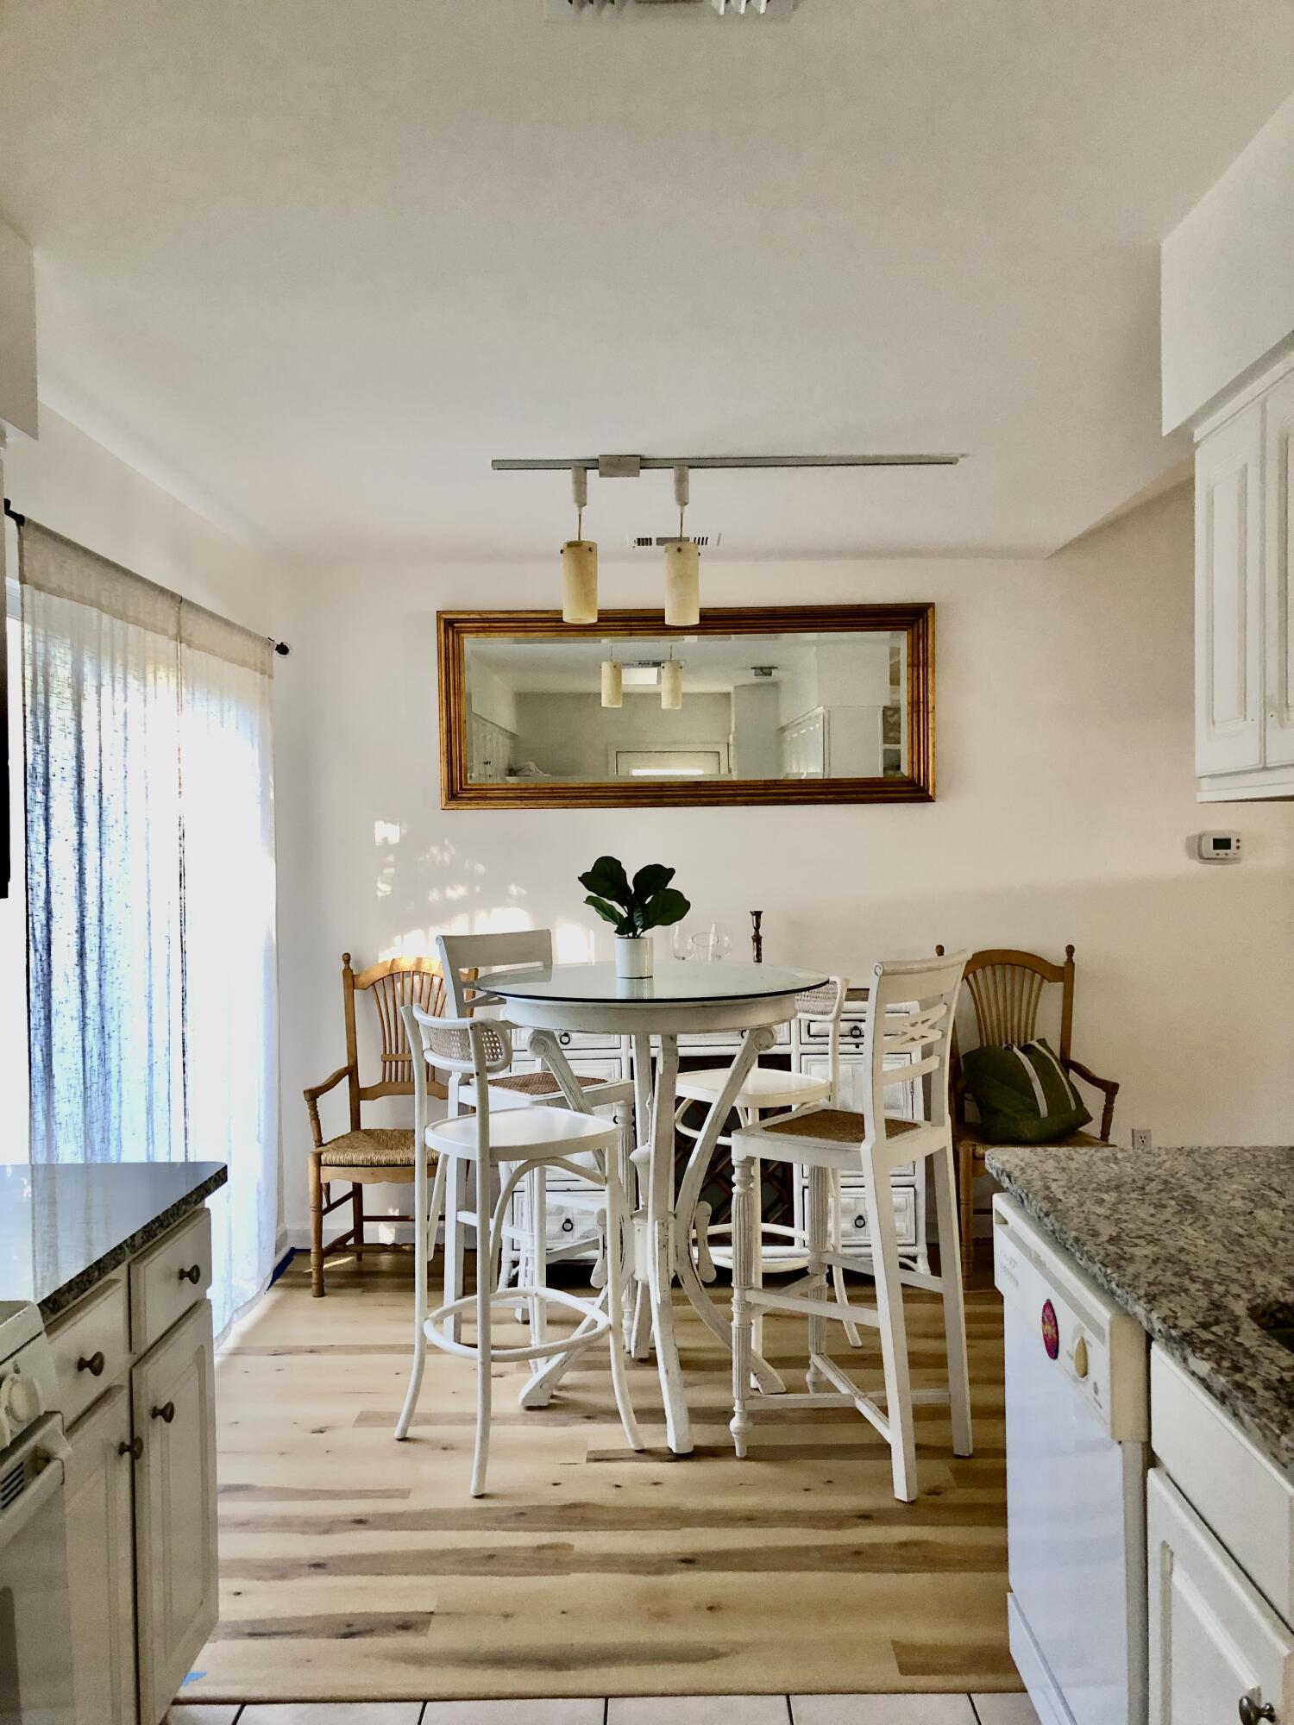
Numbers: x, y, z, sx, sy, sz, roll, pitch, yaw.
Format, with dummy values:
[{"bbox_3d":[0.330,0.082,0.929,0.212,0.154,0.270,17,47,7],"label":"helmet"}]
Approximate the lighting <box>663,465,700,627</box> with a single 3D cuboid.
[{"bbox_3d":[0.091,-0.818,3.602,0.093,0.410,0.093,-1,1,1],"label":"lighting"}]

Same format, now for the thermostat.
[{"bbox_3d":[2.026,-0.056,4.936,0.142,0.115,0.035,-1,1,1],"label":"thermostat"}]

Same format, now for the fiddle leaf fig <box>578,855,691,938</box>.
[{"bbox_3d":[-0.027,0.086,3.612,0.285,0.220,0.250,-1,1,1],"label":"fiddle leaf fig"}]

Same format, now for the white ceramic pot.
[{"bbox_3d":[-0.025,0.243,3.615,0.097,0.102,0.097,-1,1,1],"label":"white ceramic pot"}]

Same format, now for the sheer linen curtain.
[{"bbox_3d":[-1.265,0.340,3.778,0.100,2.120,1.800,-1,1,1],"label":"sheer linen curtain"}]

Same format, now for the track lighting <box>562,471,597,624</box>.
[{"bbox_3d":[-0.174,-0.822,3.604,0.093,0.405,0.093,-1,1,1],"label":"track lighting"}]

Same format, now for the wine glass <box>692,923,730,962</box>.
[{"bbox_3d":[0.241,0.332,4.704,0.090,0.240,0.090,-1,1,1],"label":"wine glass"}]

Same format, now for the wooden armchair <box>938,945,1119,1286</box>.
[{"bbox_3d":[1.262,0.825,4.682,0.540,1.055,0.510,-1,1,1],"label":"wooden armchair"}]

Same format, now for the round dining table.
[{"bbox_3d":[0.021,0.843,3.604,0.905,1.090,0.905,-1,1,1],"label":"round dining table"}]

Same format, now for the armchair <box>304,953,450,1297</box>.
[{"bbox_3d":[-0.811,0.853,4.697,0.545,1.060,0.510,-1,1,1],"label":"armchair"}]

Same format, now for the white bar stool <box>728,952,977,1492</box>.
[{"bbox_3d":[0.475,0.806,3.269,0.450,1.160,0.395,0,1,39],"label":"white bar stool"}]

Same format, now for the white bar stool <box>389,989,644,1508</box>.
[{"bbox_3d":[-0.320,0.870,3.355,0.440,1.055,0.440,-2,1,-36],"label":"white bar stool"}]

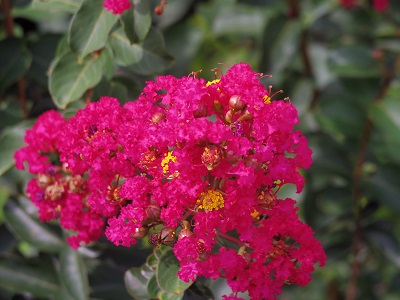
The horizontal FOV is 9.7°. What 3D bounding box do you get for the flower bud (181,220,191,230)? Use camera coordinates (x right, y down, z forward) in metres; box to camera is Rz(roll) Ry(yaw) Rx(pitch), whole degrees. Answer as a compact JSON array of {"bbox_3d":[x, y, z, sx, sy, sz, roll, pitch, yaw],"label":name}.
[{"bbox_3d":[-0.008,0.040,1.240,0.005,0.006,0.005,0,-24,0],"label":"flower bud"}]

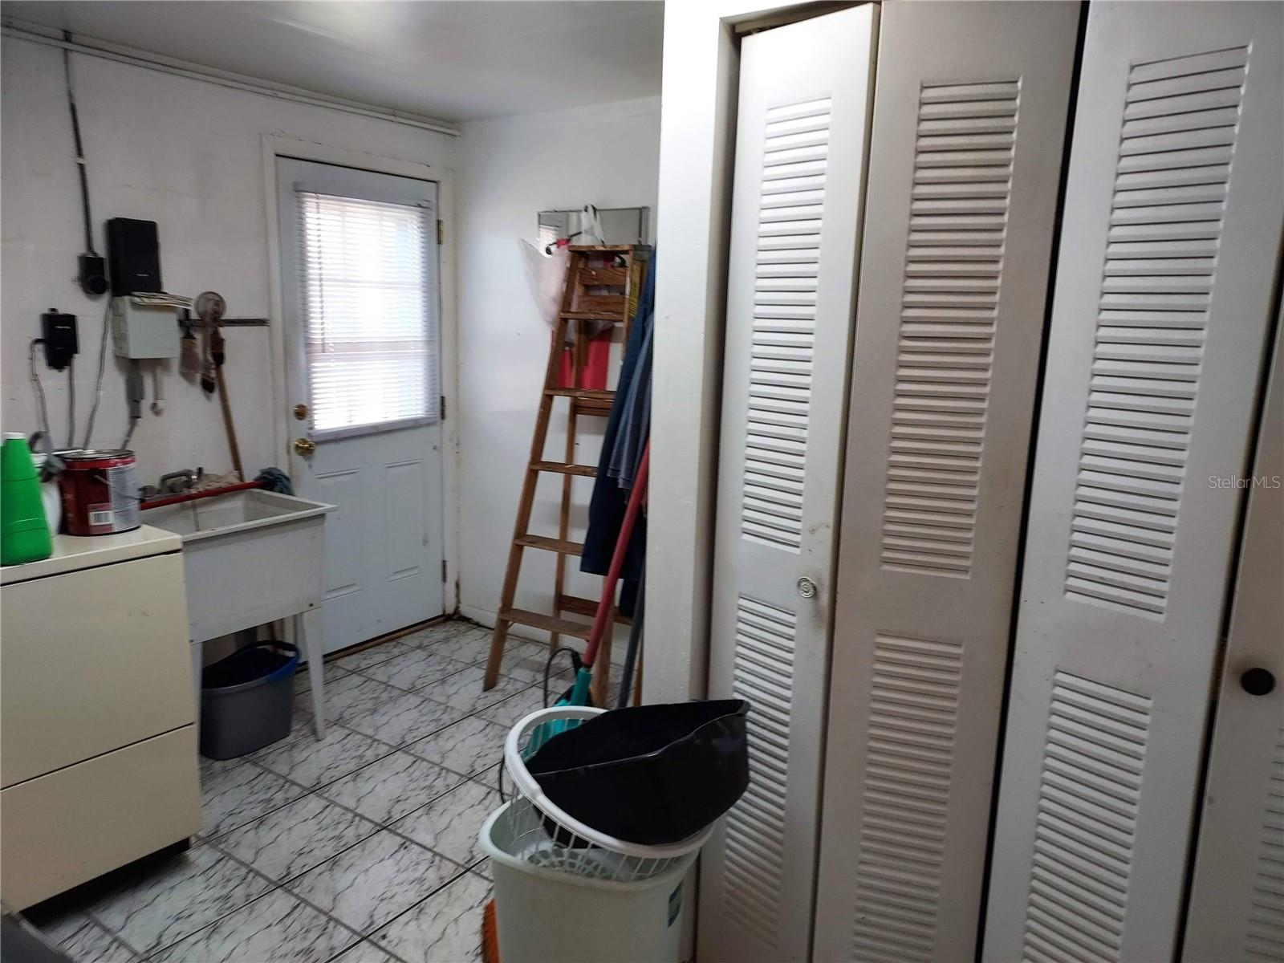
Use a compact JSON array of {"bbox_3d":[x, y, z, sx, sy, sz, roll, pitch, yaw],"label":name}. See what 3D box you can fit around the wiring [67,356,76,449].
[{"bbox_3d":[-1.812,-0.250,2.835,0.020,0.300,0.030,8,12,33],"label":"wiring"}]

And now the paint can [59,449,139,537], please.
[{"bbox_3d":[-1.392,0.026,2.295,0.168,0.195,0.168,2,10,0],"label":"paint can"}]

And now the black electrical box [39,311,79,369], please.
[{"bbox_3d":[-1.821,-0.443,2.794,0.060,0.180,0.070,9,13,34],"label":"black electrical box"}]

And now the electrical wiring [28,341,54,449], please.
[{"bbox_3d":[-1.861,-0.265,2.753,0.030,0.350,0.075,8,12,33],"label":"electrical wiring"}]

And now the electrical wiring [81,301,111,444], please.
[{"bbox_3d":[-1.760,-0.352,2.884,0.030,0.485,0.130,8,12,33],"label":"electrical wiring"}]

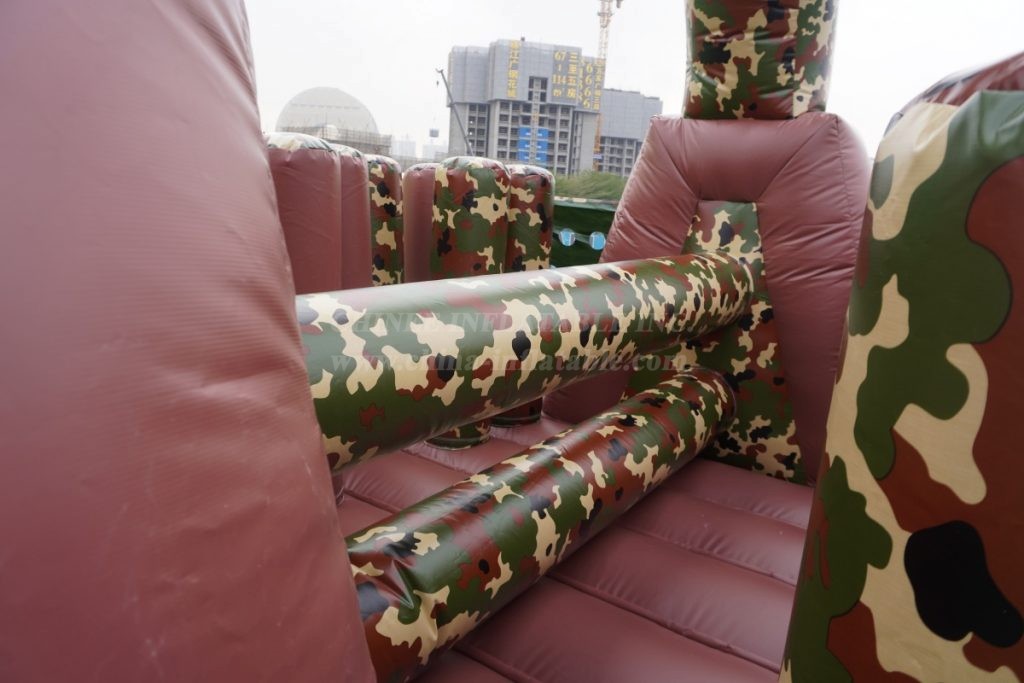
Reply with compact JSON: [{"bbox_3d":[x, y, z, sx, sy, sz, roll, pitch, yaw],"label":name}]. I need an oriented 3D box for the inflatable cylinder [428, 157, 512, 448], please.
[{"bbox_3d":[-0.278,-0.238,4.081,0.440,1.700,0.440,4,12,0],"label":"inflatable cylinder"}]

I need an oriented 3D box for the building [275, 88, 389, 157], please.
[{"bbox_3d":[-55.167,-62.746,212.181,31.000,31.000,29.000,-3,14,-25],"label":"building"}]

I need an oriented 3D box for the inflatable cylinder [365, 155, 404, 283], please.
[{"bbox_3d":[-0.952,-0.377,4.580,0.400,1.680,0.400,3,12,0],"label":"inflatable cylinder"}]

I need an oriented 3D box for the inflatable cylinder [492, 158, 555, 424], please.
[{"bbox_3d":[0.028,-0.315,4.530,0.440,1.700,0.440,4,12,0],"label":"inflatable cylinder"}]

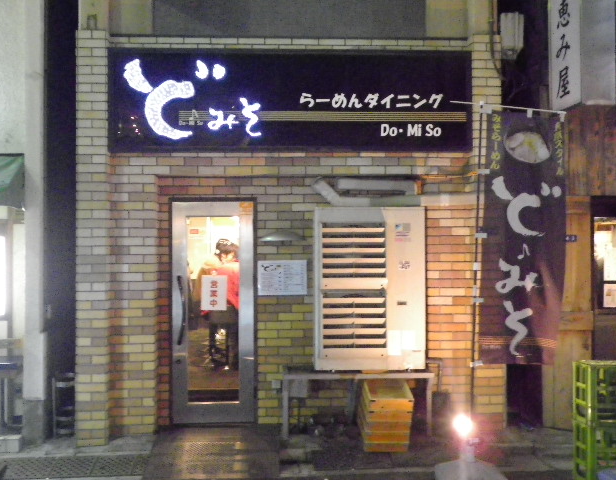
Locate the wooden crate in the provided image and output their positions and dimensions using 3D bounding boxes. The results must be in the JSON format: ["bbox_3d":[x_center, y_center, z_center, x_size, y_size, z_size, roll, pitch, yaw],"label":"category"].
[{"bbox_3d":[0.637,1.435,5.880,0.365,0.410,0.660,0,0,1],"label":"wooden crate"}]

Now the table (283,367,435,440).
[{"bbox_3d":[0.407,1.355,6.060,1.240,0.540,0.400,0,0,-2],"label":"table"}]

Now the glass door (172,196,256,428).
[{"bbox_3d":[-0.850,0.645,6.410,0.750,1.985,0.070,0,0,-2],"label":"glass door"}]

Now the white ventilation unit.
[{"bbox_3d":[0.504,0.403,6.040,0.900,1.335,0.340,0,0,-2],"label":"white ventilation unit"}]

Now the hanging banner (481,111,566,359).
[{"bbox_3d":[1.545,-0.010,5.180,0.600,1.800,0.060,2,0,-6],"label":"hanging banner"}]

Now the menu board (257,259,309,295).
[{"bbox_3d":[-0.222,0.338,6.400,0.438,0.312,0.020,0,0,-2],"label":"menu board"}]

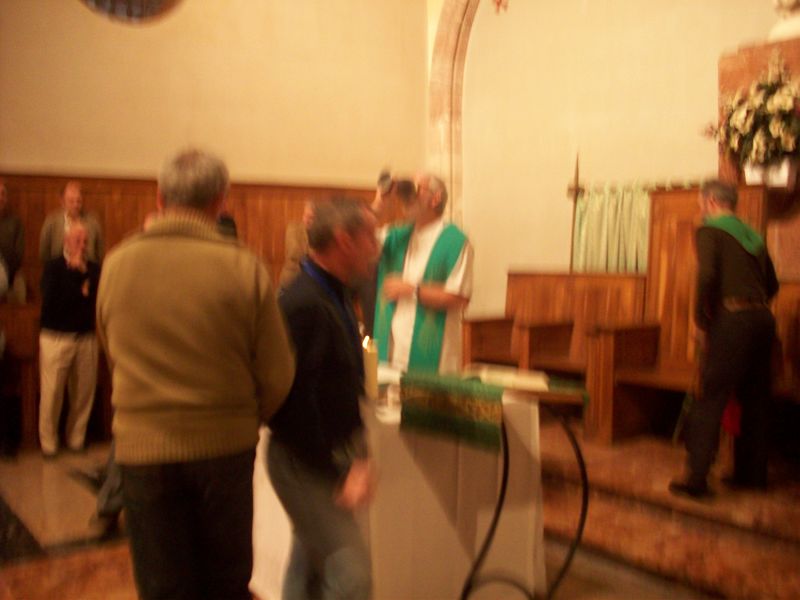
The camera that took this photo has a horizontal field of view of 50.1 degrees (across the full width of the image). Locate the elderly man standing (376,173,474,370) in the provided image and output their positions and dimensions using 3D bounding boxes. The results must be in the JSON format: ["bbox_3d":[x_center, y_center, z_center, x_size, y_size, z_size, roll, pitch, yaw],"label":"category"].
[{"bbox_3d":[0.112,0.262,4.505,0.560,1.840,0.480,2,4,31],"label":"elderly man standing"}]

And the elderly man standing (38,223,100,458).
[{"bbox_3d":[-2.508,0.293,6.500,0.470,1.760,0.360,-2,4,-23],"label":"elderly man standing"}]

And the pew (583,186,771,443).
[{"bbox_3d":[1.822,0.101,5.606,0.680,1.700,0.880,-3,4,-38],"label":"pew"}]

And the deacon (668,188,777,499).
[{"bbox_3d":[1.700,0.187,4.486,0.520,1.660,0.500,-3,5,-41],"label":"deacon"}]

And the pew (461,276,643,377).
[{"bbox_3d":[1.161,0.358,6.466,0.680,1.080,1.400,-3,4,-38],"label":"pew"}]

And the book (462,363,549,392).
[{"bbox_3d":[0.399,0.292,3.200,0.210,0.060,0.300,-3,4,-38],"label":"book"}]

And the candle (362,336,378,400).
[{"bbox_3d":[-0.114,0.264,3.300,0.056,0.240,0.056,0,3,0],"label":"candle"}]

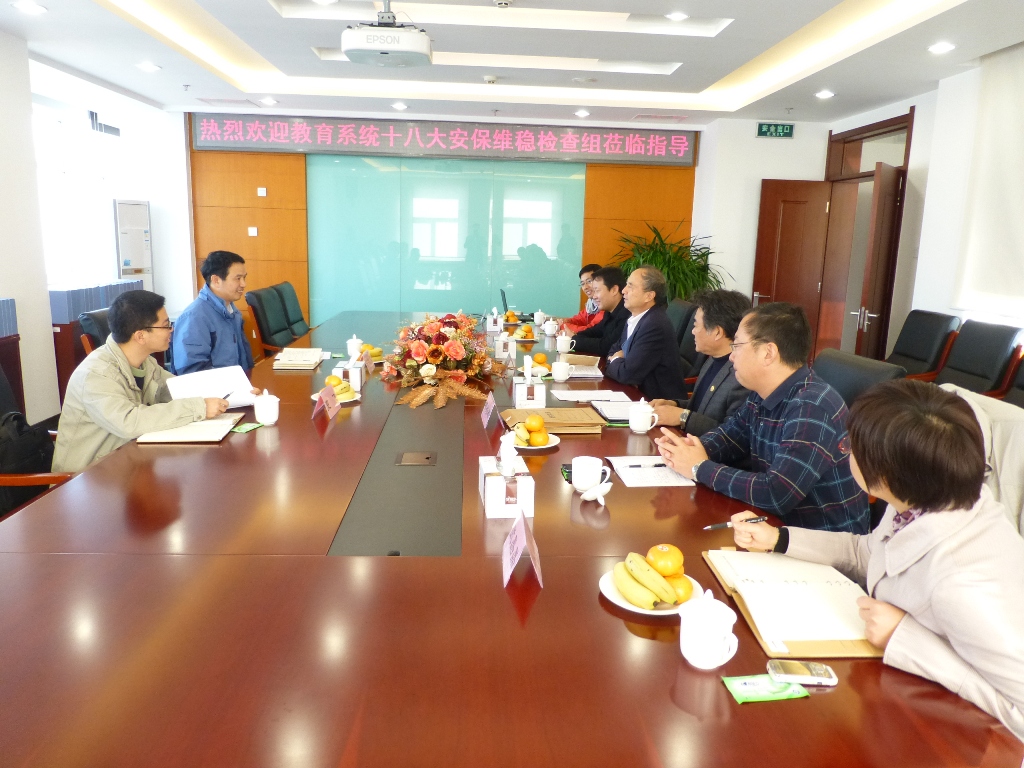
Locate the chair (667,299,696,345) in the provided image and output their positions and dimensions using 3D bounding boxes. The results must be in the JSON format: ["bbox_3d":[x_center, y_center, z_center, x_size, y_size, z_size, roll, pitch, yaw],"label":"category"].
[{"bbox_3d":[0.939,-0.054,5.058,0.650,1.060,0.600,1,11,-4],"label":"chair"}]

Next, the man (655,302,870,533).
[{"bbox_3d":[0.782,0.396,2.300,0.680,1.300,0.600,1,12,-4],"label":"man"}]

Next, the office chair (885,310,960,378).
[{"bbox_3d":[2.717,-0.008,5.153,0.640,1.030,0.580,1,12,-4],"label":"office chair"}]

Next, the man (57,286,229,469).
[{"bbox_3d":[-1.421,0.273,2.761,0.680,1.240,0.600,1,12,-4],"label":"man"}]

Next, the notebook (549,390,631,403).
[{"bbox_3d":[0.370,0.052,3.400,0.320,0.010,0.220,1,12,-4],"label":"notebook"}]

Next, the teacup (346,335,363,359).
[{"bbox_3d":[-0.940,-0.232,4.258,0.096,0.131,0.110,-1,12,-12],"label":"teacup"}]

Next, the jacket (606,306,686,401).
[{"bbox_3d":[0.726,-0.094,3.843,0.495,0.653,0.495,0,12,-9],"label":"jacket"}]

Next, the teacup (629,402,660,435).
[{"bbox_3d":[0.500,0.116,2.709,0.110,0.131,0.096,1,11,-4],"label":"teacup"}]

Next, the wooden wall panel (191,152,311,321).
[{"bbox_3d":[-2.631,-1.186,7.229,1.094,2.249,0.050,1,11,-4],"label":"wooden wall panel"}]

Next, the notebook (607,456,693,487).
[{"bbox_3d":[0.445,0.279,2.285,0.218,0.012,0.292,1,12,-4],"label":"notebook"}]

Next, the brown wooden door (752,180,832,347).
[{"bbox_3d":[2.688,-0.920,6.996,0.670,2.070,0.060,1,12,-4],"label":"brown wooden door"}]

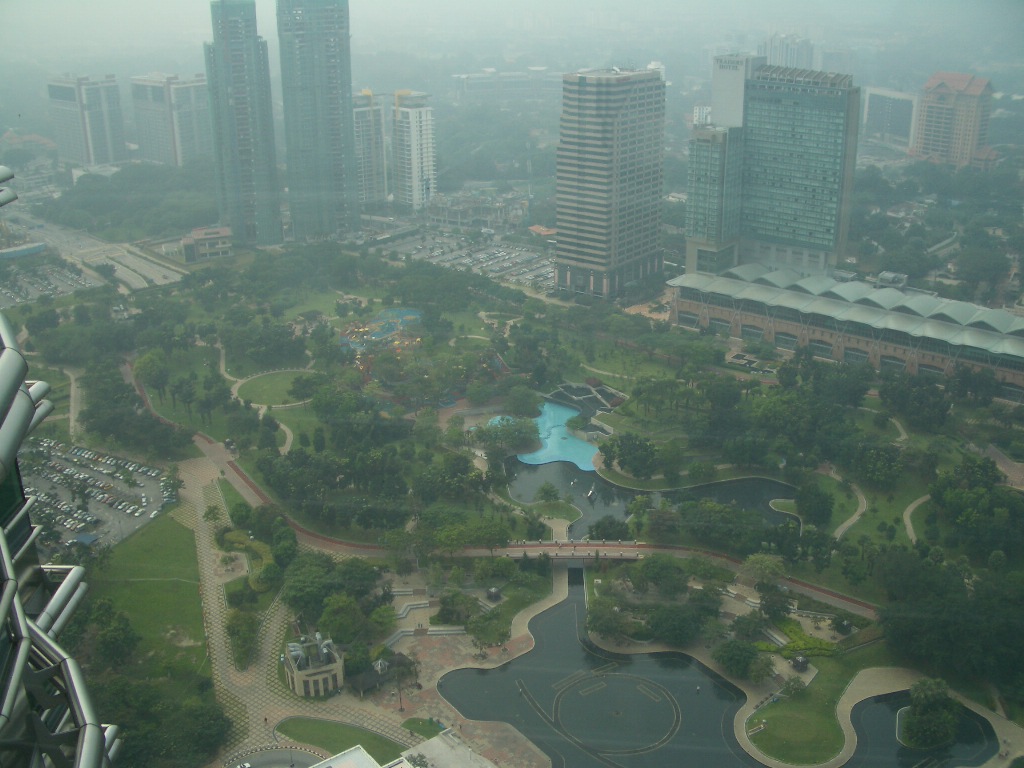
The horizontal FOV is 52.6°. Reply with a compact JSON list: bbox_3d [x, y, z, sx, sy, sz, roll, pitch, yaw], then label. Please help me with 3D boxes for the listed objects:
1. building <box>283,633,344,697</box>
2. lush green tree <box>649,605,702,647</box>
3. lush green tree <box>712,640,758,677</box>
[{"bbox_3d":[-51.670,72.610,270.120,12.500,9.200,13.200,-9,23,-20],"label":"building"},{"bbox_3d":[45.160,66.850,286.010,14.600,10.500,14.600,4,22,10],"label":"lush green tree"},{"bbox_3d":[58.810,72.370,272.470,12.000,10.000,12.000,5,22,13],"label":"lush green tree"}]

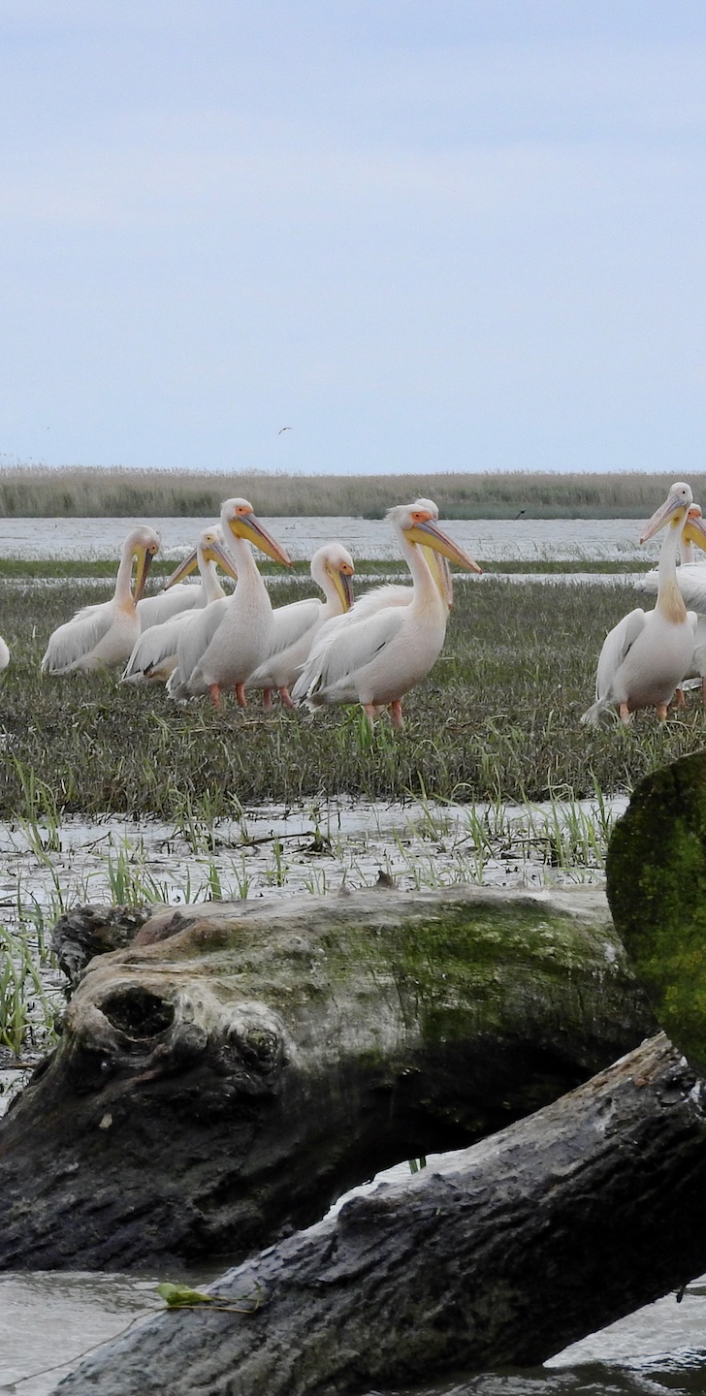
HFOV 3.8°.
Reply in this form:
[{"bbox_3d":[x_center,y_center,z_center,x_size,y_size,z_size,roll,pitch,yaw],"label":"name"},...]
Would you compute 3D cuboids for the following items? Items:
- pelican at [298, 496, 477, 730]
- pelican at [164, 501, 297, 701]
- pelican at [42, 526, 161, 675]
[{"bbox_3d":[0.154,-0.365,47.300,0.760,1.004,0.370,0,1,25],"label":"pelican"},{"bbox_3d":[-0.579,-0.445,51.000,0.660,0.993,0.380,1,1,42],"label":"pelican"},{"bbox_3d":[-1.400,-0.523,60.000,0.680,0.860,0.360,1,1,28],"label":"pelican"}]

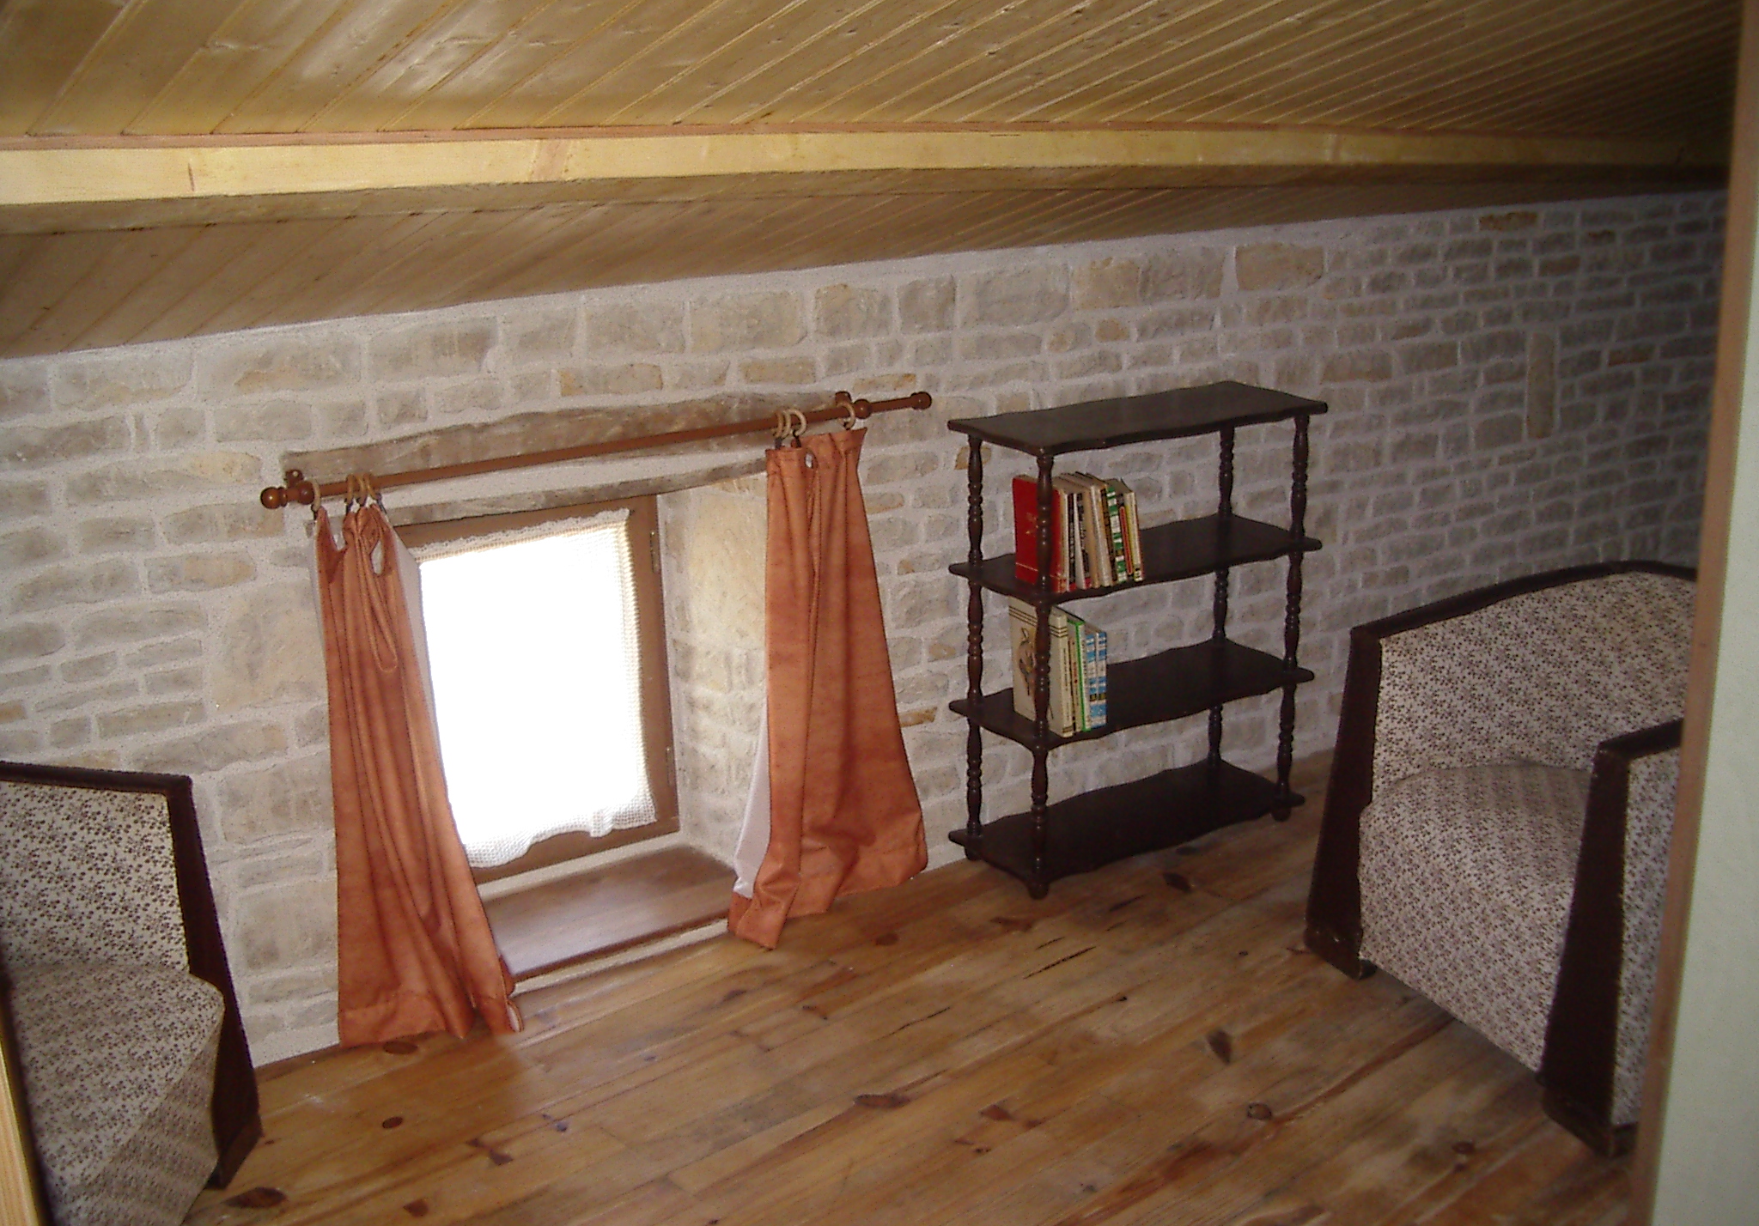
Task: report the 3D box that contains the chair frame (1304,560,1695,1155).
[{"bbox_3d":[1.261,0.315,3.250,0.738,0.765,0.802,-7,17,-23],"label":"chair frame"}]

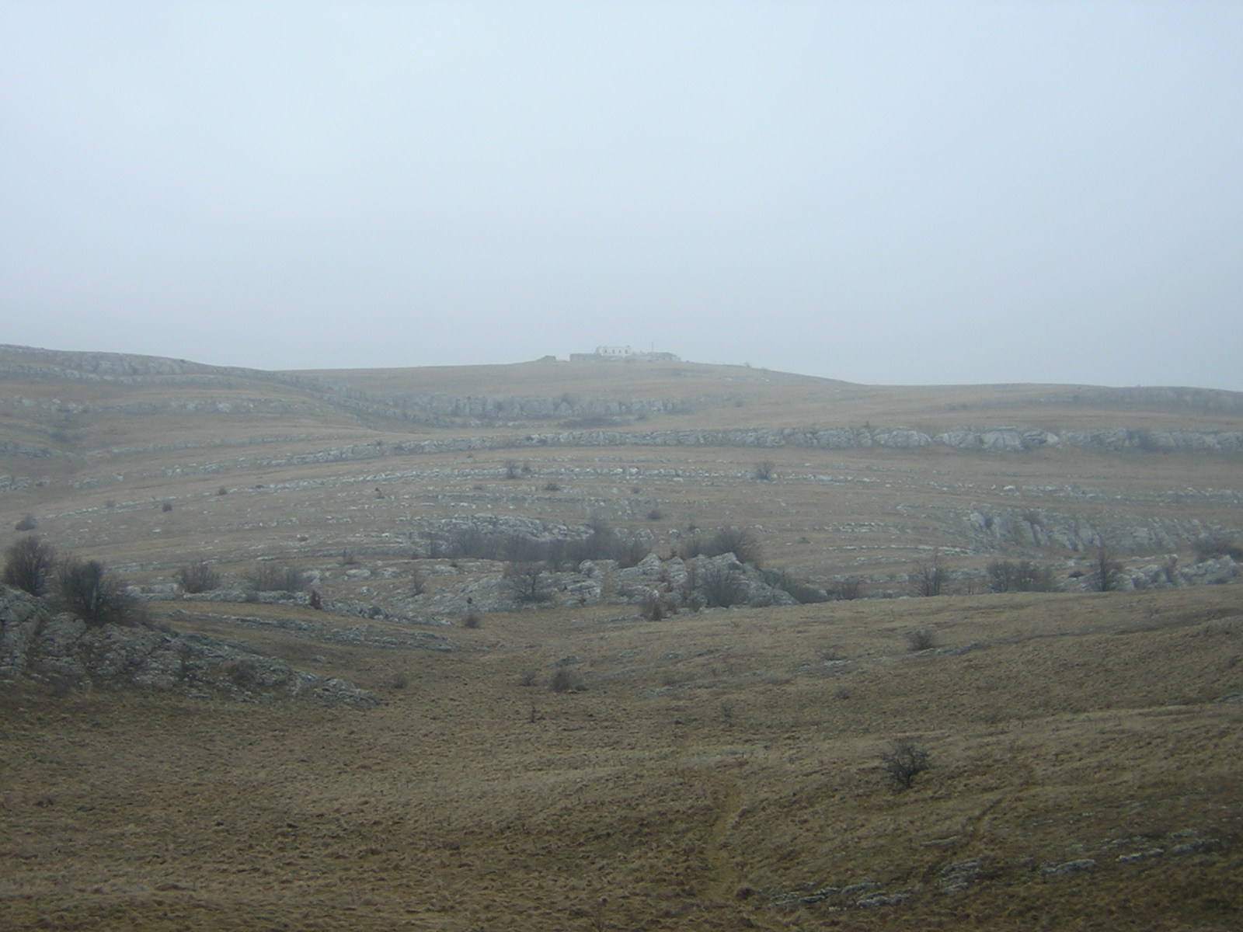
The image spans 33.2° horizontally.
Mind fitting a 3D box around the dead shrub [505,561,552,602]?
[{"bbox_3d":[-7.290,9.060,162.000,3.630,3.250,3.190,0,0,0],"label":"dead shrub"}]

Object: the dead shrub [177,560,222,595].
[{"bbox_3d":[-33.470,8.810,165.000,3.620,2.770,3.180,0,0,0],"label":"dead shrub"}]

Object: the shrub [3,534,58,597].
[{"bbox_3d":[-31.780,5.380,112.000,2.920,3.290,2.570,0,0,0],"label":"shrub"}]

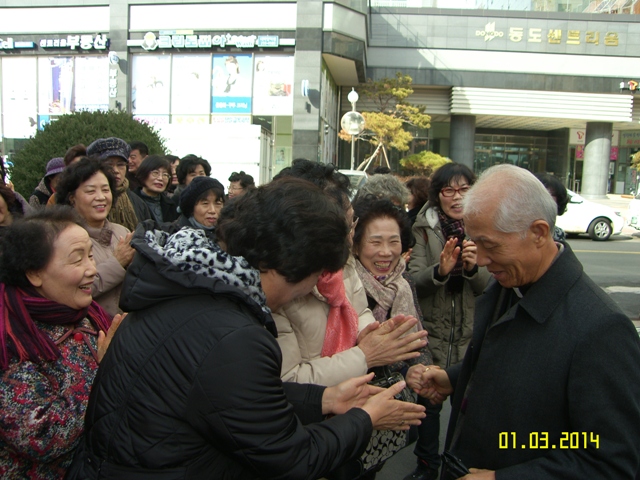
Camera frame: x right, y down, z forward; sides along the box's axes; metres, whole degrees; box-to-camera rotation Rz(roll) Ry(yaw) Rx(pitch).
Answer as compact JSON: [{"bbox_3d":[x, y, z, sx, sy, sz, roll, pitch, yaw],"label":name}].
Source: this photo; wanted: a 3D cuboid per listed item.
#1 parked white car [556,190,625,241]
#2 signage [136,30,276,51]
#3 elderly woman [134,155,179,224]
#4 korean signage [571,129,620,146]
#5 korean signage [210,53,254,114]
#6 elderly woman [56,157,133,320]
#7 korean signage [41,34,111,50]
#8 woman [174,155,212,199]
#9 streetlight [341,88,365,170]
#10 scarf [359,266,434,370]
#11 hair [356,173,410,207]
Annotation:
[{"bbox_3d":[6.111,-0.849,14.581,4.350,1.470,1.770,2,5,0],"label":"parked white car"},{"bbox_3d":[-4.380,-7.609,19.794,5.940,0.670,0.150,3,6,8],"label":"signage"},{"bbox_3d":[-1.085,0.244,3.376,0.500,1.580,0.360,-2,7,-35],"label":"elderly woman"},{"bbox_3d":[15.112,-5.643,28.500,2.650,0.900,0.150,2,5,0],"label":"korean signage"},{"bbox_3d":[-3.382,-5.987,19.868,1.630,2.210,0.060,3,6,8],"label":"korean signage"},{"bbox_3d":[-0.906,0.463,2.095,0.420,1.570,0.520,6,7,37],"label":"elderly woman"},{"bbox_3d":[-9.760,-7.831,20.553,2.970,0.560,0.150,3,6,8],"label":"korean signage"},{"bbox_3d":[-0.949,0.178,3.776,0.500,1.580,0.360,-1,6,-30],"label":"woman"},{"bbox_3d":[1.052,-2.897,17.510,0.800,4.390,0.400,2,5,0],"label":"streetlight"},{"bbox_3d":[0.221,0.200,1.580,0.250,0.310,0.200,2,6,-3],"label":"scarf"},{"bbox_3d":[0.270,-0.193,2.200,0.210,0.180,0.210,1,6,-12],"label":"hair"}]

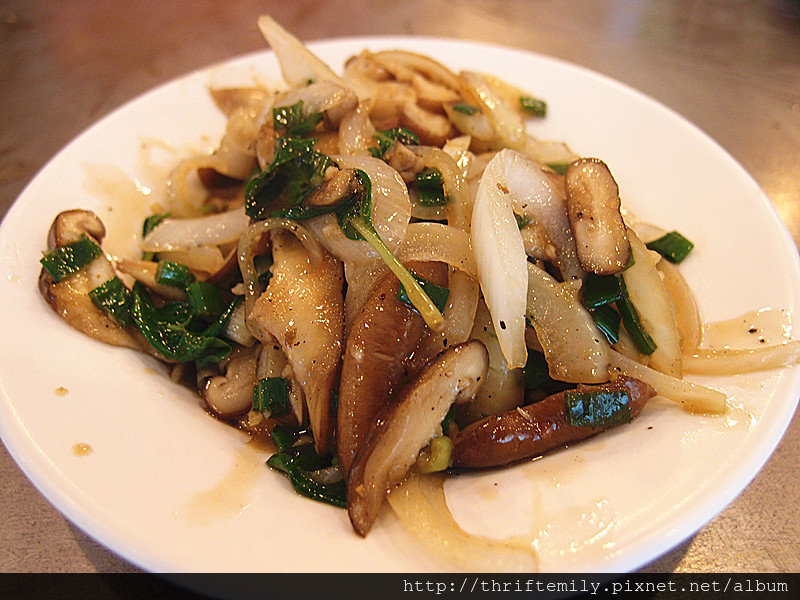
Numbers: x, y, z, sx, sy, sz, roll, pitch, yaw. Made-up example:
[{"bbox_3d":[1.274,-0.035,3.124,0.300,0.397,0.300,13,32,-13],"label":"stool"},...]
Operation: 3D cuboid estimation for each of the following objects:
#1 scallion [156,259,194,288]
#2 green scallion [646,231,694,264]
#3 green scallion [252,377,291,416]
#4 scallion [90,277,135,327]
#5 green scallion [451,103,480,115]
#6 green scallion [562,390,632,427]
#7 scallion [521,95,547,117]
[{"bbox_3d":[-0.071,-0.008,0.205,0.010,0.005,0.006,12,78,3],"label":"scallion"},{"bbox_3d":[0.092,-0.018,0.221,0.014,0.005,0.009,14,54,10],"label":"green scallion"},{"bbox_3d":[-0.035,0.026,0.176,0.009,0.010,0.005,6,4,0],"label":"green scallion"},{"bbox_3d":[-0.089,0.000,0.200,0.009,0.004,0.014,-41,61,-20],"label":"scallion"},{"bbox_3d":[0.027,-0.078,0.263,0.009,0.003,0.004,14,74,4],"label":"green scallion"},{"bbox_3d":[0.051,0.028,0.169,0.016,0.005,0.009,-4,82,-1],"label":"green scallion"},{"bbox_3d":[0.058,-0.084,0.280,0.010,0.005,0.005,20,86,2],"label":"scallion"}]

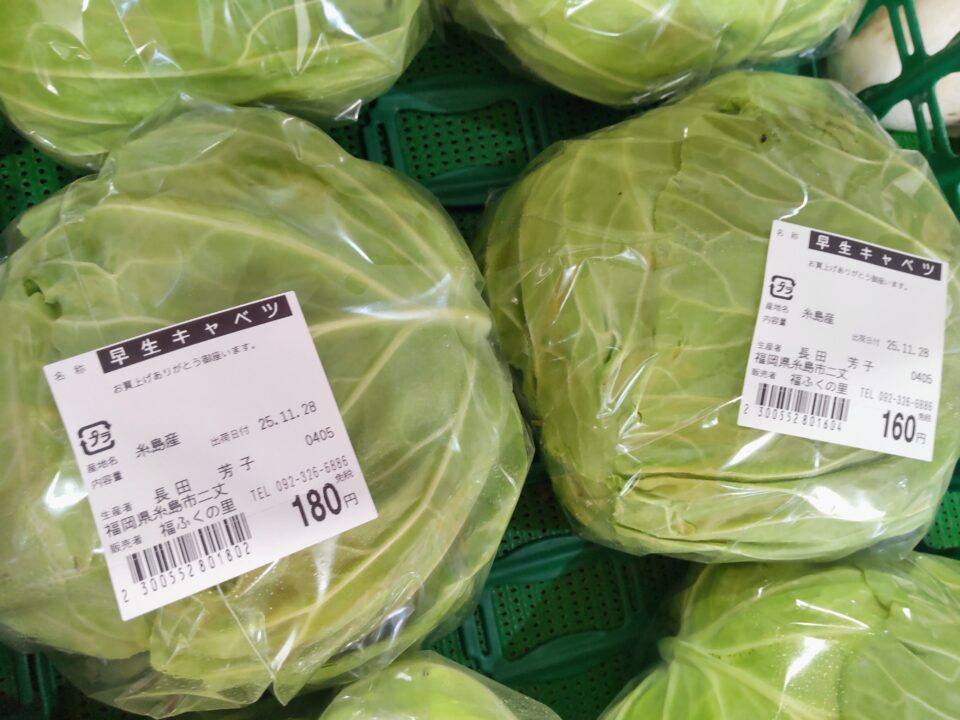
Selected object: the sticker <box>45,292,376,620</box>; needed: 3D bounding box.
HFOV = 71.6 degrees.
[{"bbox_3d":[-0.057,0.018,0.142,0.053,0.003,0.054,-20,83,-16],"label":"sticker"}]

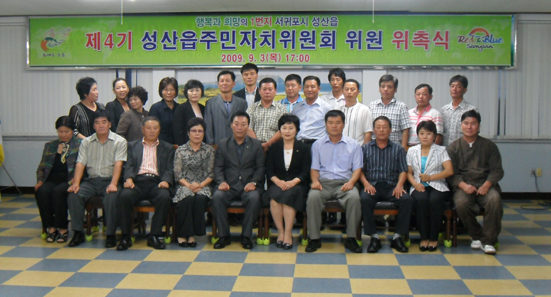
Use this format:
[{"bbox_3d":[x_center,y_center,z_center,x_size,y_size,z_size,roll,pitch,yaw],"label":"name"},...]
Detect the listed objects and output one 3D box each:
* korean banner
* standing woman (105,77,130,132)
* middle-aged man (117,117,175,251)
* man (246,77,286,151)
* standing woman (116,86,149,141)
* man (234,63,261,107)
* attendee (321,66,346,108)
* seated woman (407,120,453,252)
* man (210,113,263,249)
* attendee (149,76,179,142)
[{"bbox_3d":[-0.119,-1.482,10.159,6.770,0.730,0.100,0,5,3],"label":"korean banner"},{"bbox_3d":[-1.705,0.019,8.347,0.460,1.651,0.300,0,5,-7],"label":"standing woman"},{"bbox_3d":[-1.275,0.311,7.289,0.510,1.239,0.660,0,5,3],"label":"middle-aged man"},{"bbox_3d":[-0.087,0.063,7.880,0.480,1.630,0.380,0,5,0],"label":"man"},{"bbox_3d":[-1.493,0.095,7.988,0.460,1.540,0.330,-3,5,-31],"label":"standing woman"},{"bbox_3d":[-0.318,-0.066,8.476,0.480,1.825,0.300,0,5,-4],"label":"man"},{"bbox_3d":[0.703,-0.038,8.396,0.470,1.771,0.300,0,5,2],"label":"attendee"},{"bbox_3d":[1.520,0.345,7.203,0.470,1.222,0.660,1,5,15],"label":"seated woman"},{"bbox_3d":[-0.367,0.283,7.266,0.510,1.303,0.630,1,5,5],"label":"man"},{"bbox_3d":[-1.182,0.047,7.996,0.440,1.635,0.320,-1,5,-14],"label":"attendee"}]

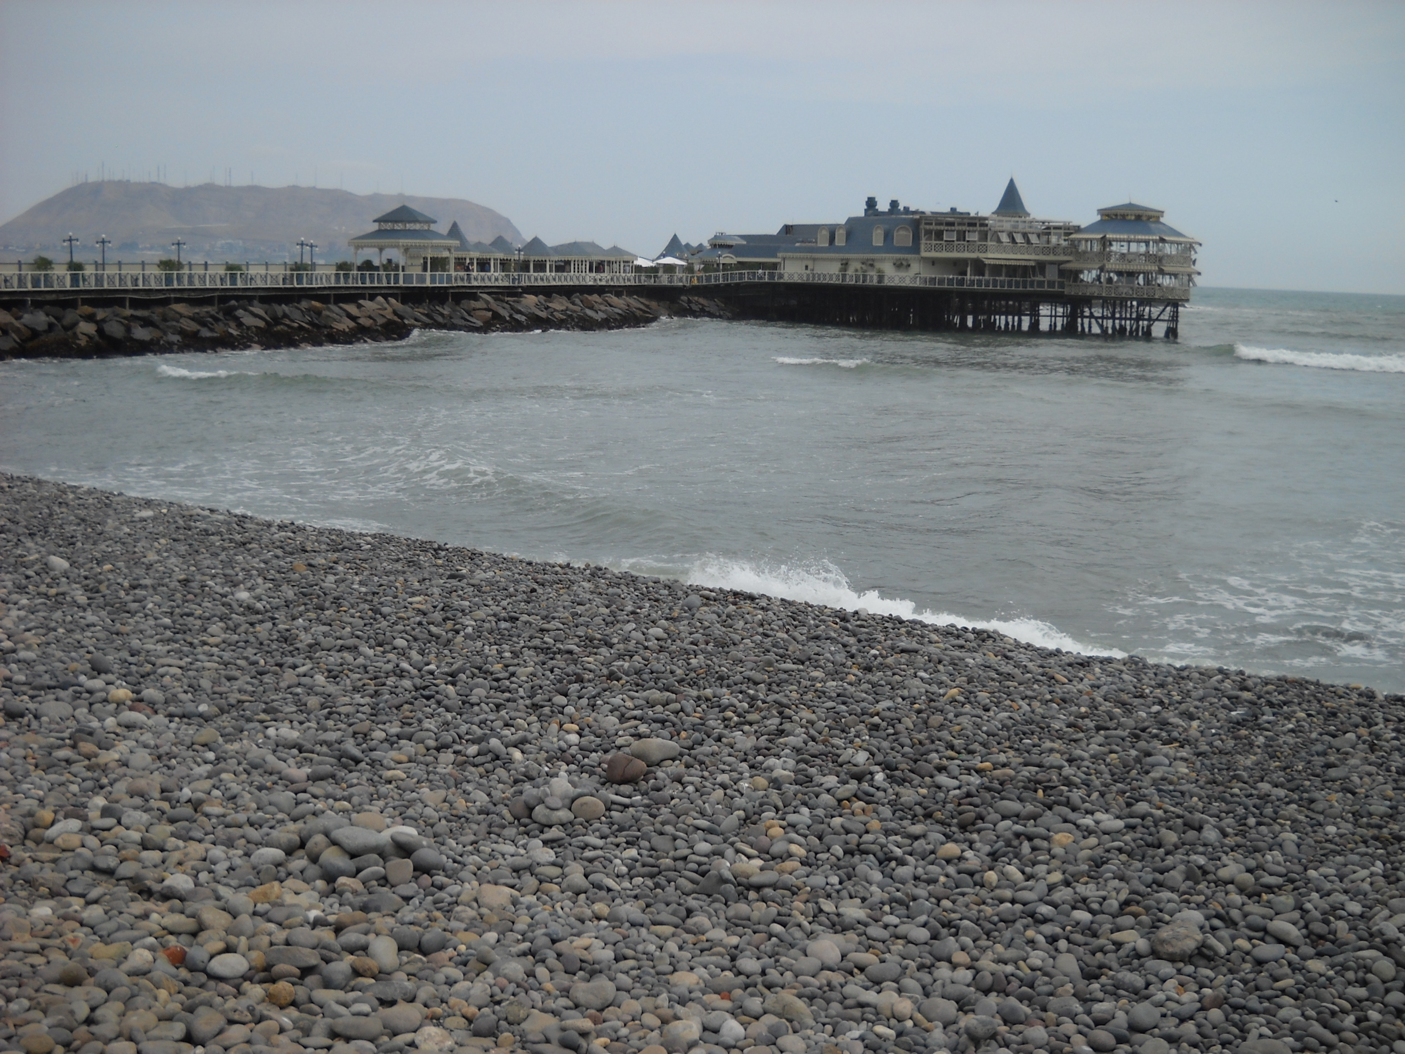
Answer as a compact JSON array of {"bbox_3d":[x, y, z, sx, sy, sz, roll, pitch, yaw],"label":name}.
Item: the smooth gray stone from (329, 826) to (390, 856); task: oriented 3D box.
[{"bbox_3d":[-1.082,0.990,5.260,0.195,0.090,0.135,0,9,-11],"label":"smooth gray stone"}]

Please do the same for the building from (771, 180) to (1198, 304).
[{"bbox_3d":[25.567,-26.106,153.000,37.000,10.300,18.000,3,9,10],"label":"building"}]

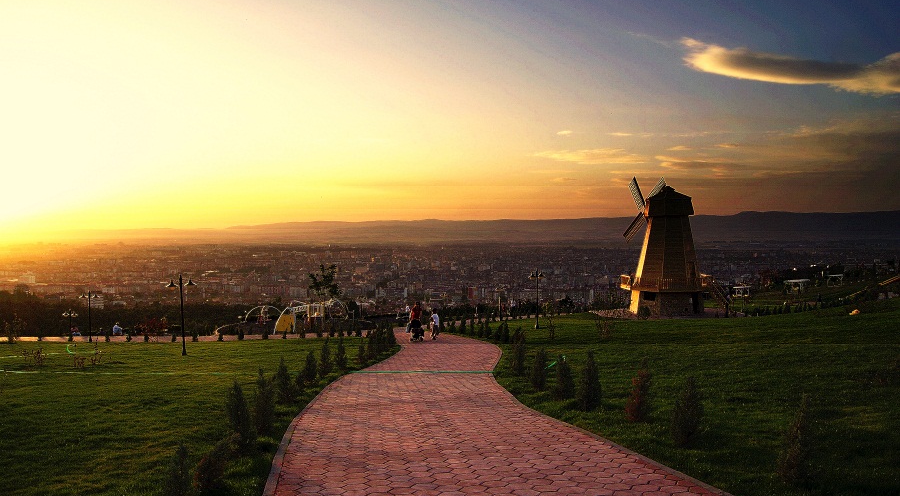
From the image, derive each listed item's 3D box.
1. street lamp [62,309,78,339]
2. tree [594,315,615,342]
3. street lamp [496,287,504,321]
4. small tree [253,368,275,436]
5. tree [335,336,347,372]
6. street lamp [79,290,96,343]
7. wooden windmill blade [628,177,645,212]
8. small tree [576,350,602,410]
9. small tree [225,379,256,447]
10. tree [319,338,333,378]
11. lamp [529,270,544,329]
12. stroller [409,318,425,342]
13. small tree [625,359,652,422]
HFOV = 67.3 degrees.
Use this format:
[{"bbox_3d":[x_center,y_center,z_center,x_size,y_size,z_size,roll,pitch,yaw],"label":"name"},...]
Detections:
[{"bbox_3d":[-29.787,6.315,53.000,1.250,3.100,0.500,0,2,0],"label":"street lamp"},{"bbox_3d":[6.403,3.336,28.000,0.750,1.050,0.750,0,1,0],"label":"tree"},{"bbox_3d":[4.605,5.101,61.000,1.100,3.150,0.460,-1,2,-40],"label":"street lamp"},{"bbox_3d":[-2.712,2.245,9.850,0.350,1.000,0.350,0,1,0],"label":"small tree"},{"bbox_3d":[-3.065,2.967,19.000,0.360,1.020,0.360,0,1,0],"label":"tree"},{"bbox_3d":[-22.665,4.289,42.300,1.150,3.150,0.450,0,1,-6],"label":"street lamp"},{"bbox_3d":[16.756,-4.754,60.600,0.200,3.500,1.100,14,52,48],"label":"wooden windmill blade"},{"bbox_3d":[2.333,2.208,11.300,0.420,1.020,0.420,0,1,0],"label":"small tree"},{"bbox_3d":[-2.471,1.953,7.950,0.360,0.810,0.360,0,2,0],"label":"small tree"},{"bbox_3d":[-3.004,2.666,16.300,0.350,0.920,0.350,0,2,0],"label":"tree"},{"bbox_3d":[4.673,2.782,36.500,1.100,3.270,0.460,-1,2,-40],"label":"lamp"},{"bbox_3d":[-1.426,3.566,29.200,0.600,1.000,0.850,0,1,2],"label":"stroller"},{"bbox_3d":[2.818,2.138,10.100,0.420,0.940,0.420,0,1,0],"label":"small tree"}]

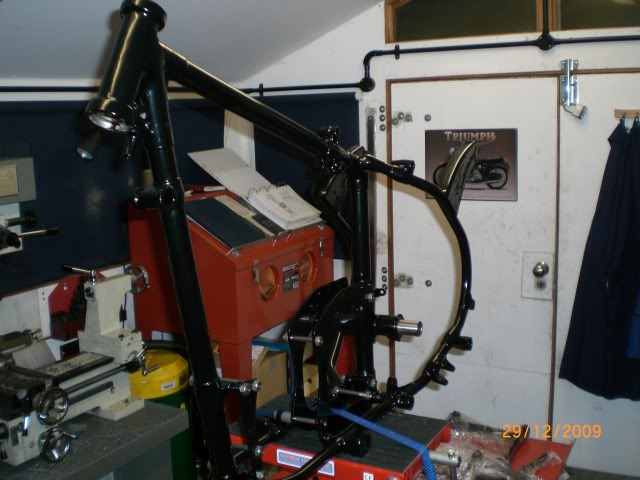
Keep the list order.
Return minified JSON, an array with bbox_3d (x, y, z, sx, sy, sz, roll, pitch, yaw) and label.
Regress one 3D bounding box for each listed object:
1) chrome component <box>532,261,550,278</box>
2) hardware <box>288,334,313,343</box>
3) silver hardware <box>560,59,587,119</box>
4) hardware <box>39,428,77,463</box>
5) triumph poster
[{"bbox_3d":[0.918,0.123,2.911,0.054,0.056,0.066,4,11,28],"label":"chrome component"},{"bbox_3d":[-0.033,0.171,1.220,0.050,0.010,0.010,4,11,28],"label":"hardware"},{"bbox_3d":[0.992,-0.588,2.746,0.085,0.222,0.042,4,11,28],"label":"silver hardware"},{"bbox_3d":[-0.719,0.559,1.922,0.095,0.095,0.093,4,11,28],"label":"hardware"},{"bbox_3d":[0.649,-0.323,3.006,0.402,0.301,0.010,4,11,28],"label":"triumph poster"}]

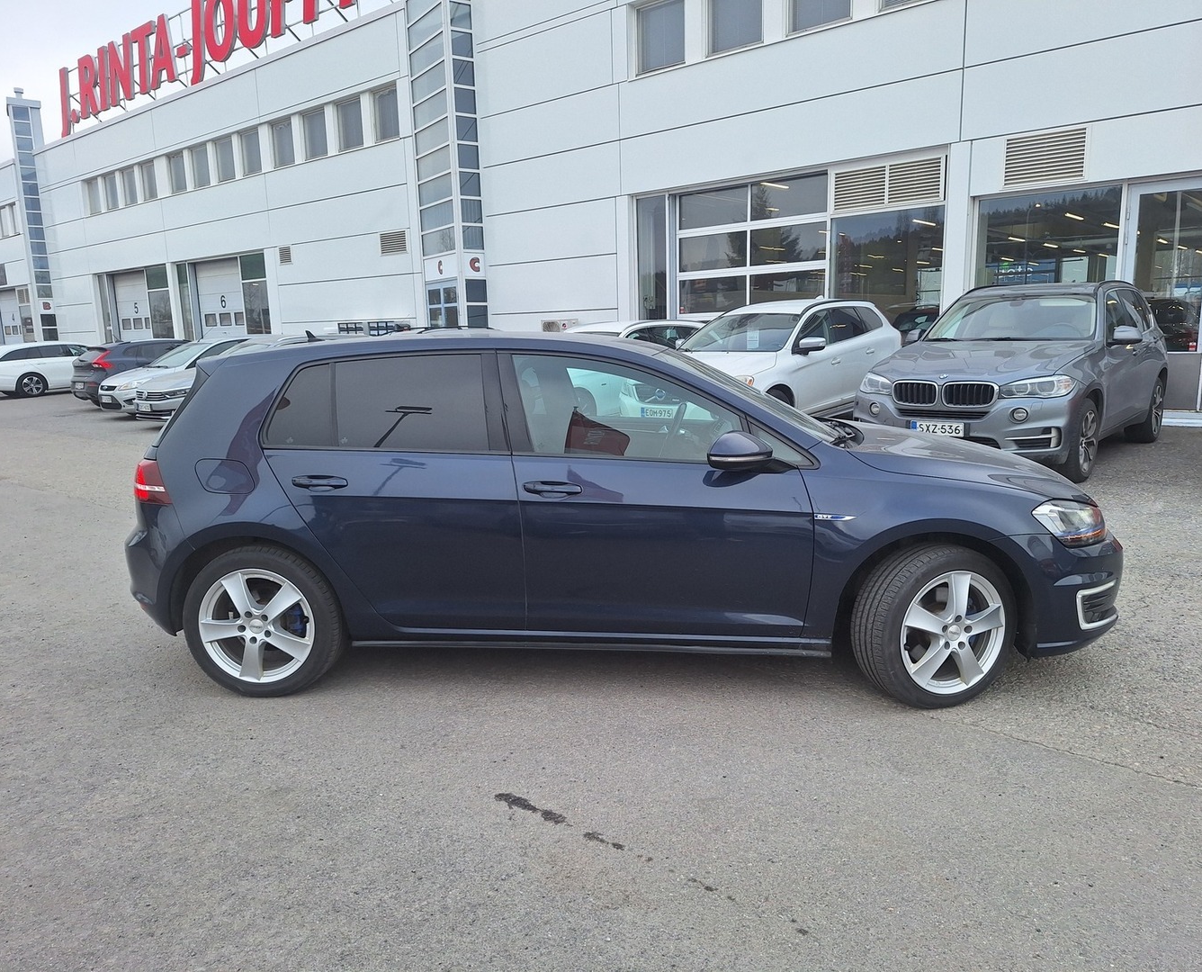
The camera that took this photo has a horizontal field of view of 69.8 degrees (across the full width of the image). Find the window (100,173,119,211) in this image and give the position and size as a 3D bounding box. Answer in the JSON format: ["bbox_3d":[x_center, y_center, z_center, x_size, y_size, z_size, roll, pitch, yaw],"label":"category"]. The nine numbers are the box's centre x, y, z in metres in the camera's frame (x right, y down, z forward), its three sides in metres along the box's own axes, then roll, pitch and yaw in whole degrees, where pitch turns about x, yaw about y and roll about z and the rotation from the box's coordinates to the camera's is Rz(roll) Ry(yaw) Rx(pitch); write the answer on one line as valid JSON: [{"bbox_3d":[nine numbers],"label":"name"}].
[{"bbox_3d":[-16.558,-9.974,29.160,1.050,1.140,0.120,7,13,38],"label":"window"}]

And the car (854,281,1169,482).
[{"bbox_3d":[4.520,-1.209,9.066,2.000,1.760,4.886,8,14,42],"label":"car"}]

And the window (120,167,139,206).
[{"bbox_3d":[-15.316,-9.720,28.070,1.020,1.130,0.120,7,13,38],"label":"window"}]

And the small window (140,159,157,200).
[{"bbox_3d":[-14.224,-9.608,27.194,1.030,1.140,0.120,7,13,38],"label":"small window"}]

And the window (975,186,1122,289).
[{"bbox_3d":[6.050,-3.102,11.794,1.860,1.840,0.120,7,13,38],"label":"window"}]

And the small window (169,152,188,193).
[{"bbox_3d":[-12.914,-9.557,26.269,1.050,1.140,0.120,7,13,38],"label":"small window"}]

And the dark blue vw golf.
[{"bbox_3d":[0.075,-0.038,4.045,4.260,1.450,1.880,-1,10,5],"label":"dark blue vw golf"}]

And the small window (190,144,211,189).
[{"bbox_3d":[-11.649,-9.294,25.138,1.030,1.150,0.120,7,13,38],"label":"small window"}]

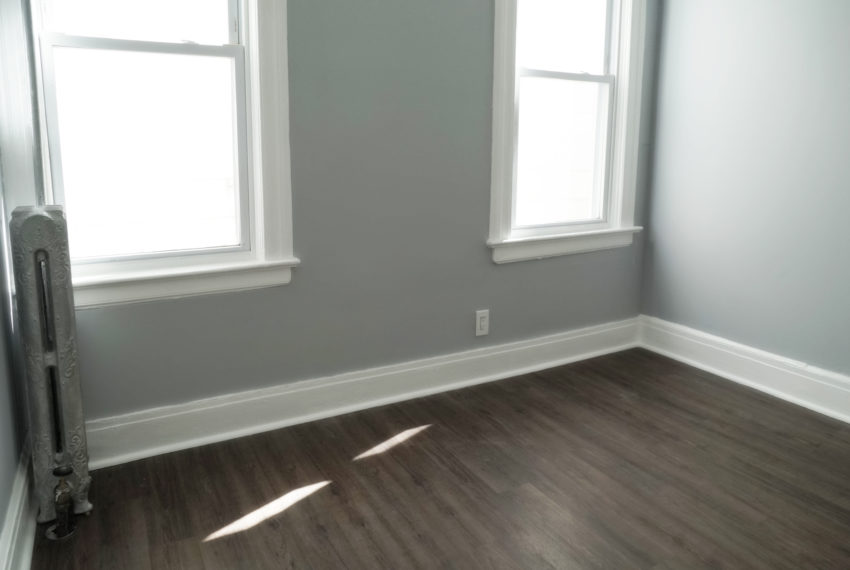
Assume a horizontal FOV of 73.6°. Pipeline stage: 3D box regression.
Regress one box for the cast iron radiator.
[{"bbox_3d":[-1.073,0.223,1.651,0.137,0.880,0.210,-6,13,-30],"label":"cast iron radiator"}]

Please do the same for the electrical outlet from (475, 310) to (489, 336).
[{"bbox_3d":[0.272,0.181,2.656,0.073,0.122,0.010,-6,13,-30],"label":"electrical outlet"}]

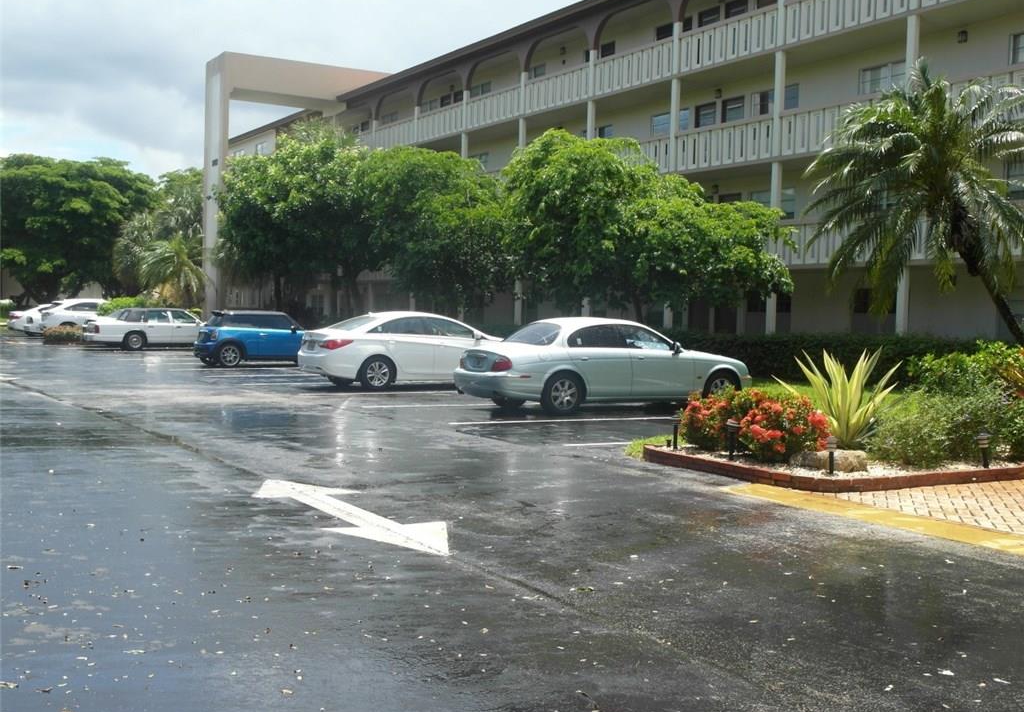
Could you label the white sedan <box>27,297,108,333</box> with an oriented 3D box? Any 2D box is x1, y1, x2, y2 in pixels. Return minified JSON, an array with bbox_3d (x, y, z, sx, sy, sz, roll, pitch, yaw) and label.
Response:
[{"bbox_3d":[-17.850,-1.515,53.841,4.750,1.630,1.870,1,2,-30],"label":"white sedan"}]

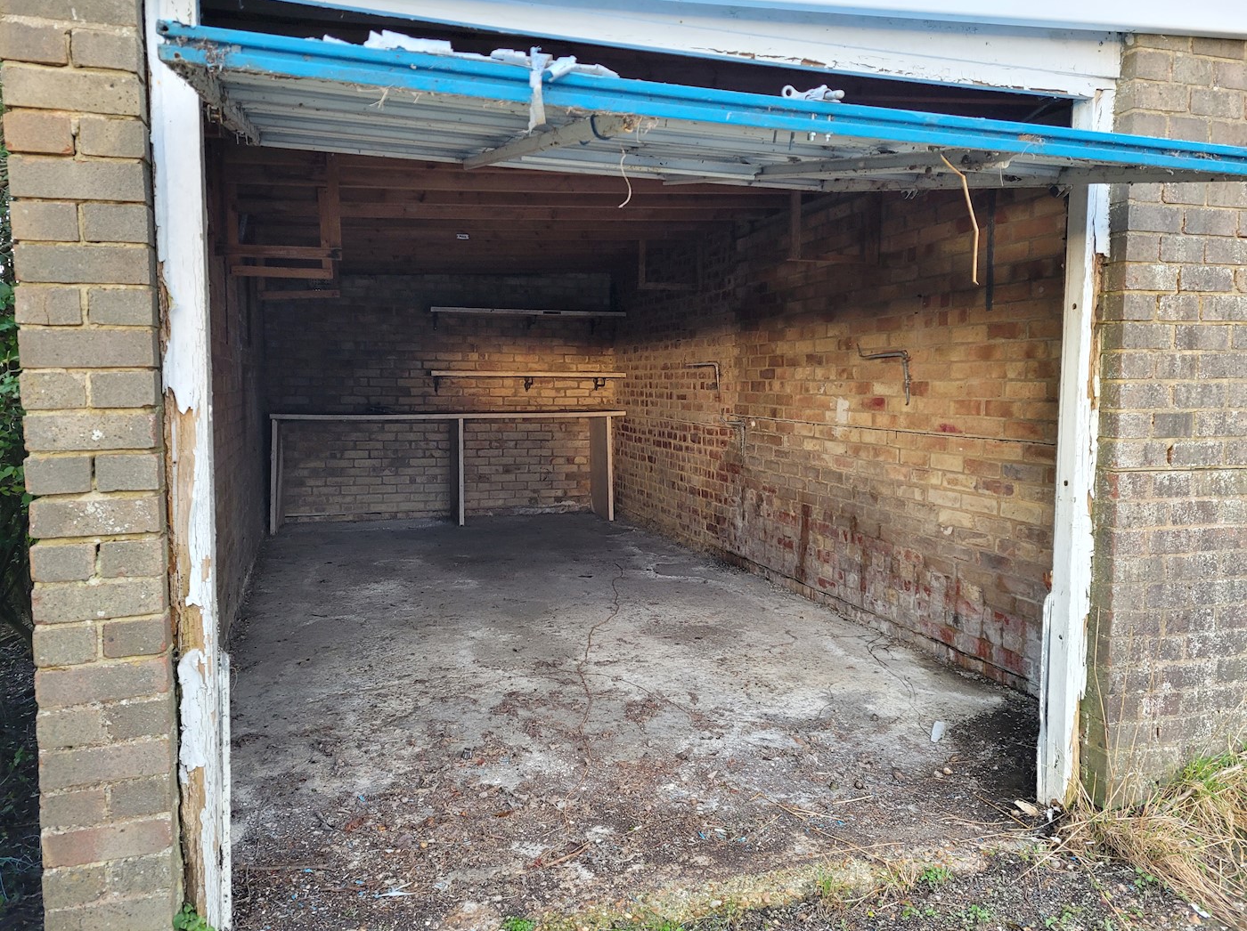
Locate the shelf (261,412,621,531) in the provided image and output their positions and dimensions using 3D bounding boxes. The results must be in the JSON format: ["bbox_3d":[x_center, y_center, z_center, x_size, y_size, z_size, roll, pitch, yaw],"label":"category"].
[{"bbox_3d":[-1.430,0.024,7.933,2.872,0.932,0.576,-1,5,-17],"label":"shelf"}]

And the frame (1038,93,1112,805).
[{"bbox_3d":[1.208,-0.018,2.508,0.087,1.904,0.078,-1,5,-17],"label":"frame"}]

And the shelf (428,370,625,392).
[{"bbox_3d":[-0.836,-0.729,8.180,1.690,0.184,0.333,-1,5,-17],"label":"shelf"}]

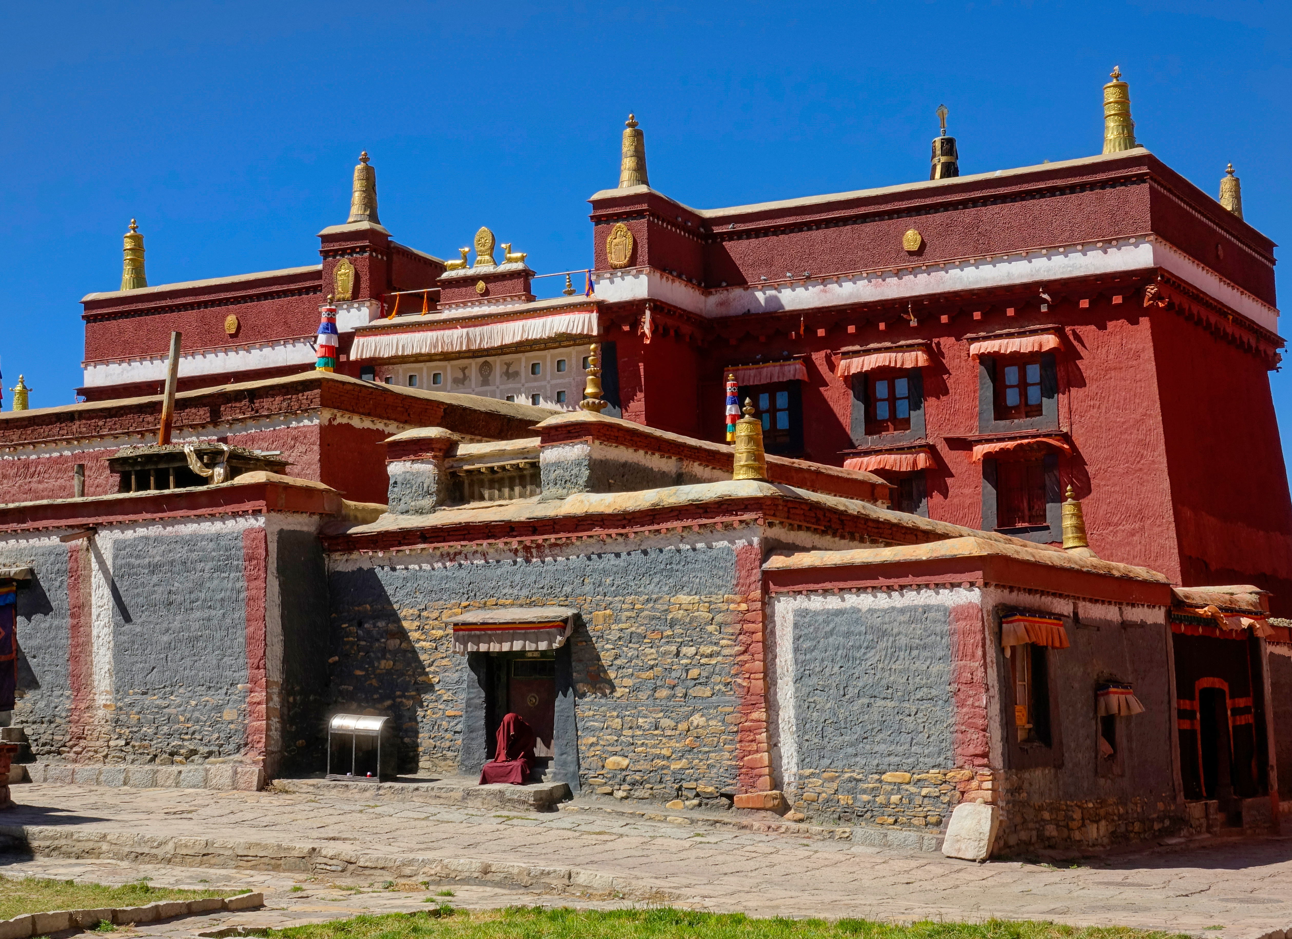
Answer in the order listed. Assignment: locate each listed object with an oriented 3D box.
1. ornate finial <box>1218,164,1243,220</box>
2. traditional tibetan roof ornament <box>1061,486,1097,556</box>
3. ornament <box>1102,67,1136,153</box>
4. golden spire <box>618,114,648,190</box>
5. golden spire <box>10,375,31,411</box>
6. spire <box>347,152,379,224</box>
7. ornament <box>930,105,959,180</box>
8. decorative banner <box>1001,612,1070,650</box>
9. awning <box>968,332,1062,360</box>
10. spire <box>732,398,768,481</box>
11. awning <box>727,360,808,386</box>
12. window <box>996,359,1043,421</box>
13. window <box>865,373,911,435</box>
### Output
[{"bbox_3d":[19.548,-9.124,70.608,0.800,2.150,0.800,-4,-8,31],"label":"ornate finial"},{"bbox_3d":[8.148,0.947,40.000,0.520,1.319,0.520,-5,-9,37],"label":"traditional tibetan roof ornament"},{"bbox_3d":[12.580,-9.528,56.156,0.830,2.497,0.830,-4,-8,31],"label":"ornament"},{"bbox_3d":[-0.328,-8.246,54.800,0.780,2.039,0.780,0,-7,0],"label":"golden spire"},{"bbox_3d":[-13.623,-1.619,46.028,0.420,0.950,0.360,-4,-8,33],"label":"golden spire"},{"bbox_3d":[-8.778,-8.708,65.446,1.020,2.354,1.020,0,-7,0],"label":"spire"},{"bbox_3d":[7.709,-8.421,54.500,0.700,2.073,0.700,0,-7,0],"label":"ornament"},{"bbox_3d":[5.476,2.294,29.767,0.360,0.444,1.450,-5,-8,35],"label":"decorative banner"},{"bbox_3d":[9.777,-3.243,55.967,2.429,0.540,0.480,-4,-8,31],"label":"awning"},{"bbox_3d":[1.524,-0.435,30.800,0.500,1.231,0.500,0,-7,0],"label":"spire"},{"bbox_3d":[3.438,-2.666,59.768,2.527,0.570,0.480,-4,-8,31],"label":"awning"},{"bbox_3d":[10.846,-2.401,61.424,1.450,1.850,0.250,-4,-8,31],"label":"window"},{"bbox_3d":[6.670,-1.894,58.210,1.410,1.800,0.180,-4,-8,31],"label":"window"}]

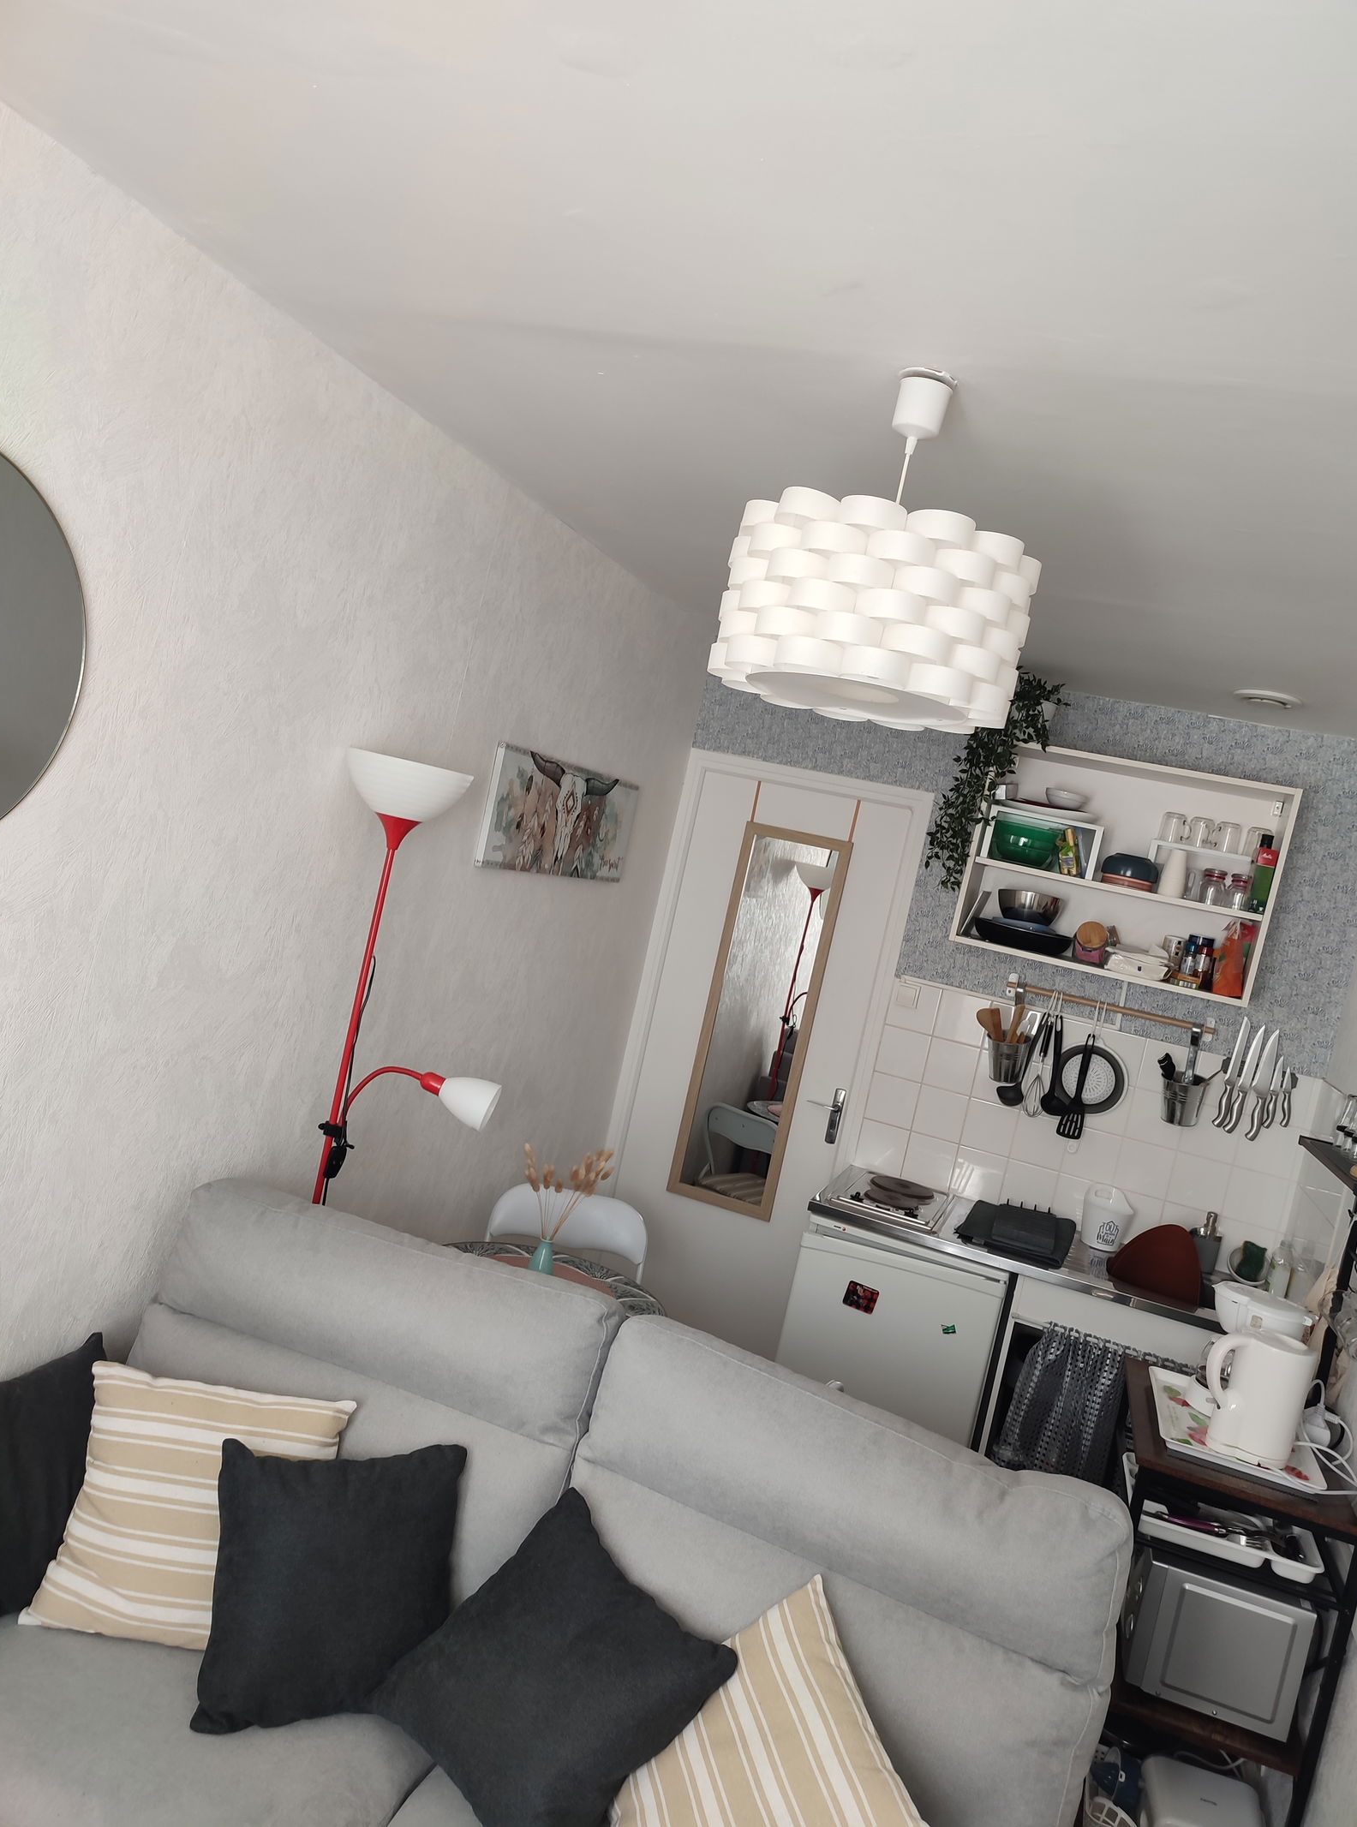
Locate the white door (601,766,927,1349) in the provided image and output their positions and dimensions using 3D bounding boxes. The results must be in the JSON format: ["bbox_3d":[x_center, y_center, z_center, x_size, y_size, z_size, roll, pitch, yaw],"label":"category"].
[{"bbox_3d":[0.192,0.584,4.194,0.760,2.040,0.060,13,4,18],"label":"white door"}]

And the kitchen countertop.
[{"bbox_3d":[1.008,0.919,3.612,1.210,0.040,0.590,13,4,18],"label":"kitchen countertop"}]

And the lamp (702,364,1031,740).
[{"bbox_3d":[0.279,-0.490,1.724,0.400,0.425,0.400,13,4,18],"label":"lamp"}]

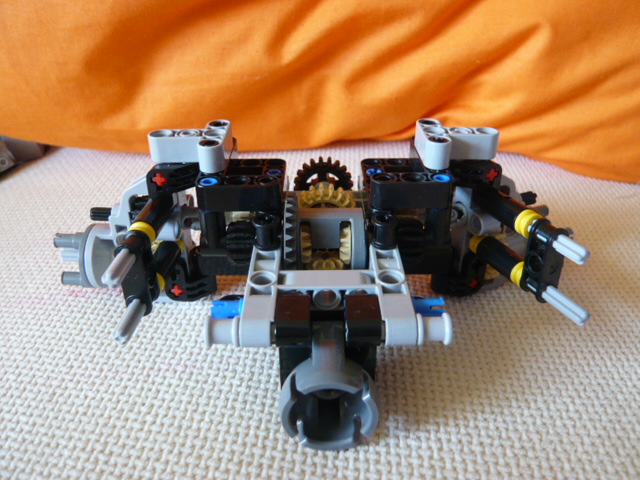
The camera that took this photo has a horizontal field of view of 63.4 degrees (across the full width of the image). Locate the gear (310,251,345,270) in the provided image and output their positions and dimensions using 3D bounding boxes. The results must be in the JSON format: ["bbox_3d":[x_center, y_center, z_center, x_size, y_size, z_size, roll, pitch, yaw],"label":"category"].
[{"bbox_3d":[0.002,0.006,0.155,0.012,0.005,0.012,0,30,0],"label":"gear"}]

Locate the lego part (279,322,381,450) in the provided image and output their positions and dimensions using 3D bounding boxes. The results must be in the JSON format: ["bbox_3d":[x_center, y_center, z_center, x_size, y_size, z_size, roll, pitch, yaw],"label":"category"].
[{"bbox_3d":[0.002,0.033,0.121,0.024,0.032,0.015,0,30,0],"label":"lego part"}]

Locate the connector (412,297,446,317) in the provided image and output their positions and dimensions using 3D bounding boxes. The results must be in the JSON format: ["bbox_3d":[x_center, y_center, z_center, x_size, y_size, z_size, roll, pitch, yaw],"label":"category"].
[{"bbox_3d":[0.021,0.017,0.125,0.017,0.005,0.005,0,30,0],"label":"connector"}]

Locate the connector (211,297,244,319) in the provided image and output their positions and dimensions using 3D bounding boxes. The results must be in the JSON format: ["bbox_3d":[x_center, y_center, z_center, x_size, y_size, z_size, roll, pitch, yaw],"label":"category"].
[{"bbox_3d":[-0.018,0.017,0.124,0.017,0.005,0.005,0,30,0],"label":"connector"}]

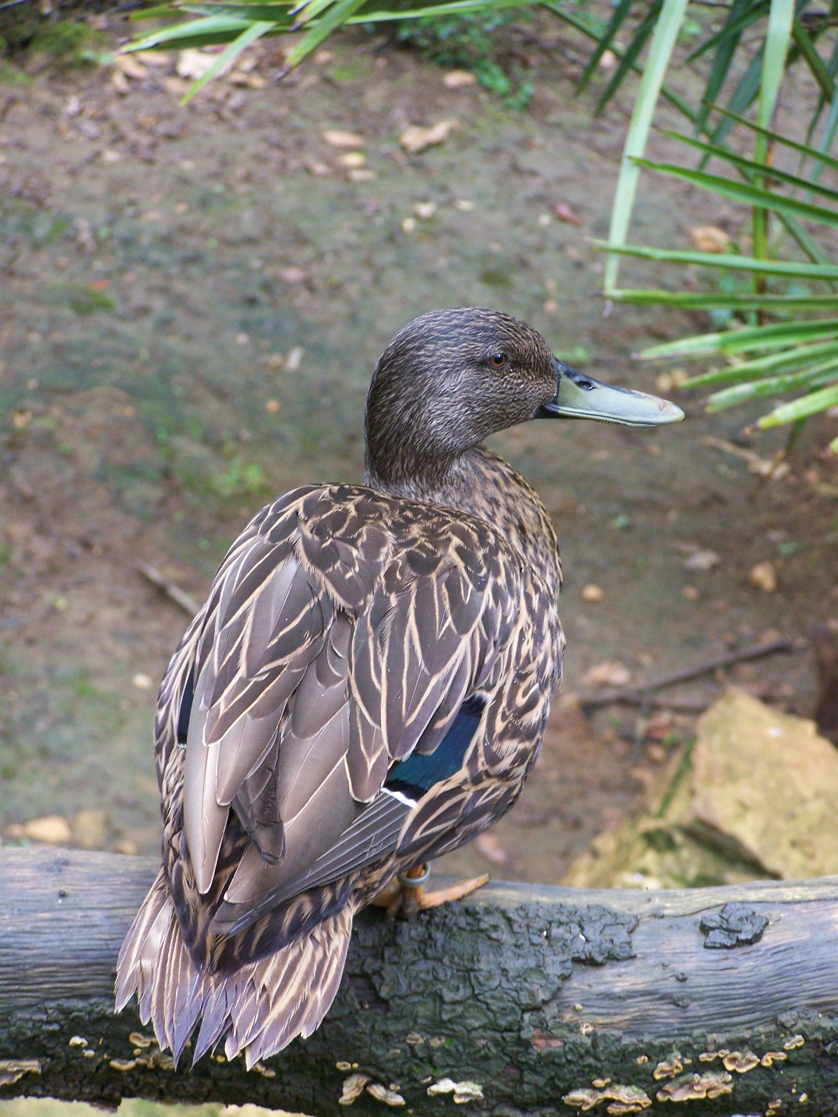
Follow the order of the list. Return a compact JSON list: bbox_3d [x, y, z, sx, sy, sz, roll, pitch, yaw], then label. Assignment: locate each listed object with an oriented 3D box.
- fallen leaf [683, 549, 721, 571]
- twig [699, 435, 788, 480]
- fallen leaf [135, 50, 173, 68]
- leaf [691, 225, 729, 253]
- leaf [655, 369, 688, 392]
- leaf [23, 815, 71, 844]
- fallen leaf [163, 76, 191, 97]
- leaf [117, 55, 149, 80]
[{"bbox_3d":[0.176,0.001,3.393,0.022,0.006,0.018,-3,30,-4],"label":"fallen leaf"},{"bbox_3d":[0.190,-0.059,3.171,0.062,0.007,0.016,22,35,35],"label":"twig"},{"bbox_3d":[-0.196,-0.370,4.034,0.026,0.006,0.015,5,30,9],"label":"fallen leaf"},{"bbox_3d":[0.202,-0.221,3.772,0.025,0.010,0.021,5,30,9],"label":"leaf"},{"bbox_3d":[0.167,-0.117,3.595,0.022,0.008,0.020,0,30,0],"label":"leaf"},{"bbox_3d":[-0.213,0.155,3.122,0.027,0.009,0.018,0,30,0],"label":"leaf"},{"bbox_3d":[-0.178,-0.345,3.992,0.020,0.006,0.025,0,30,0],"label":"fallen leaf"},{"bbox_3d":[-0.212,-0.362,4.019,0.009,0.008,0.029,-23,37,-34],"label":"leaf"}]

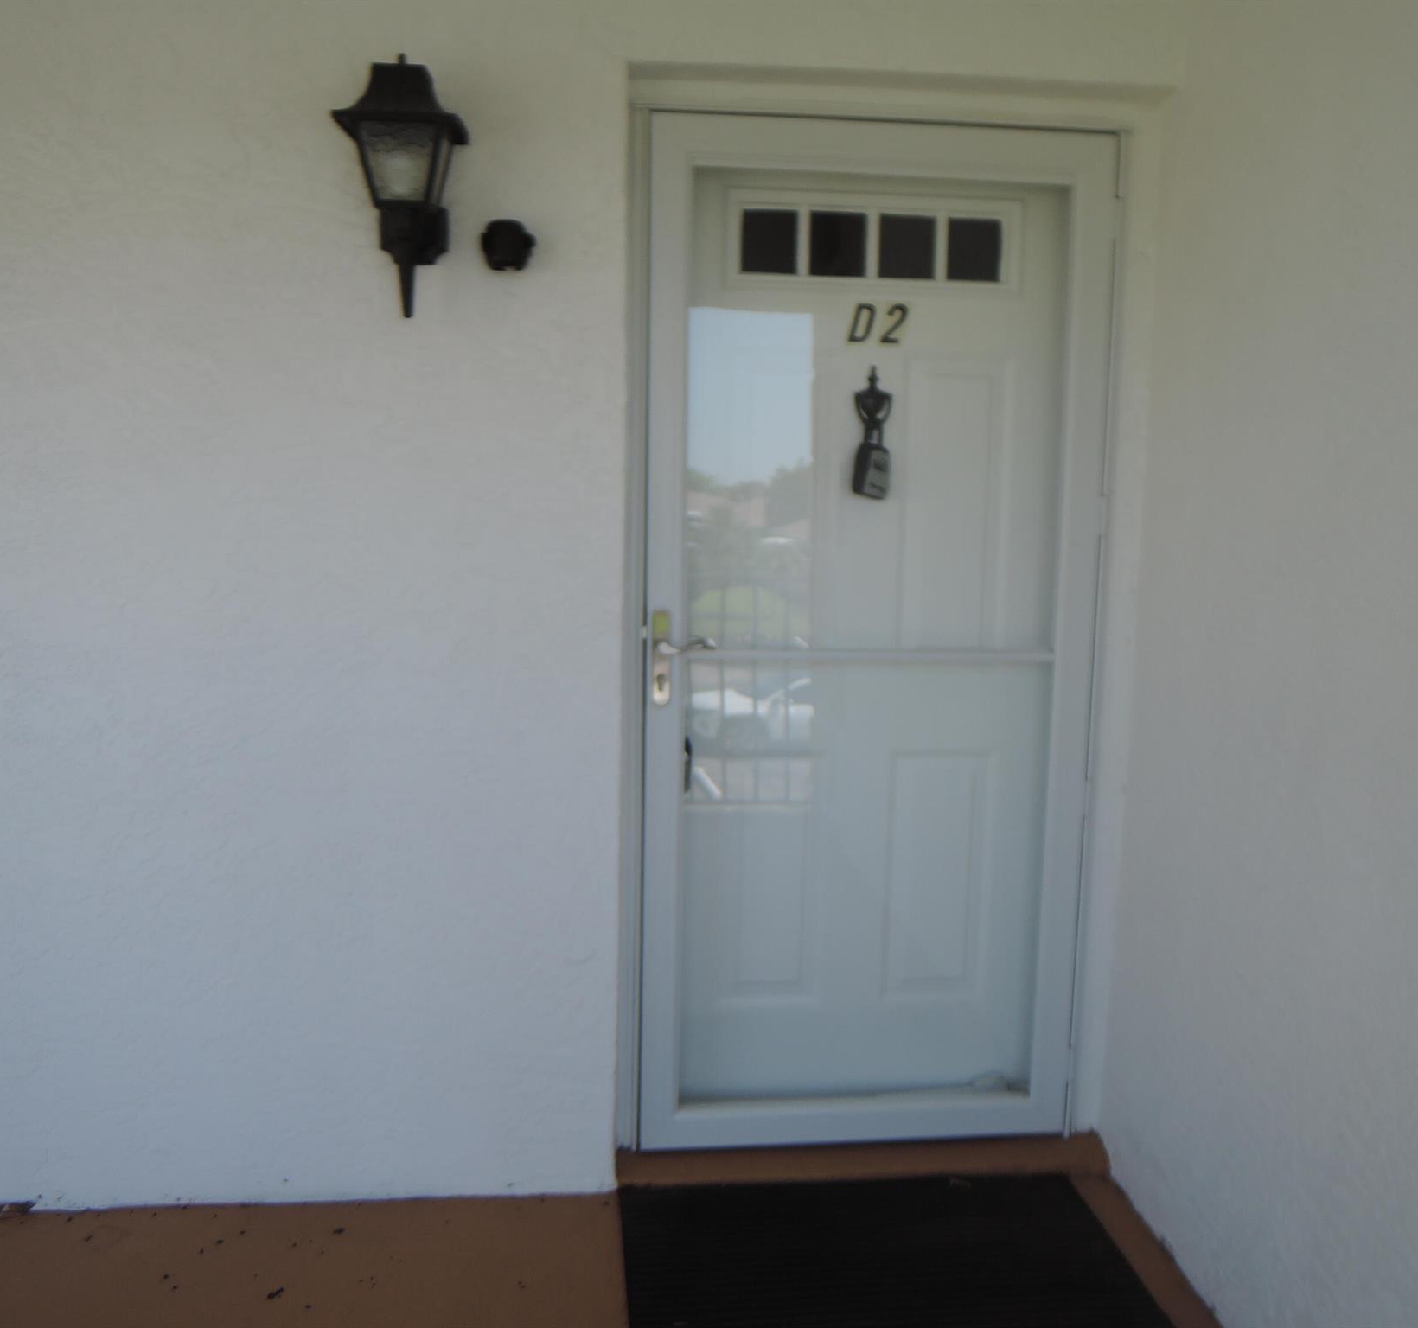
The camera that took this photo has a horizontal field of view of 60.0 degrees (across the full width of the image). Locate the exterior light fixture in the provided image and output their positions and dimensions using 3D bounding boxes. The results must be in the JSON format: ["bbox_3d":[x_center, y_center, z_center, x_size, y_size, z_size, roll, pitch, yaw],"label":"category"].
[{"bbox_3d":[-0.502,-0.789,2.036,0.194,0.418,0.198,0,7,-6],"label":"exterior light fixture"}]

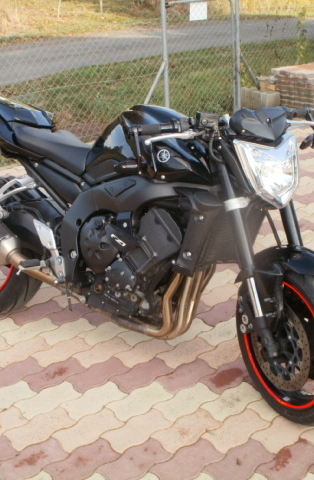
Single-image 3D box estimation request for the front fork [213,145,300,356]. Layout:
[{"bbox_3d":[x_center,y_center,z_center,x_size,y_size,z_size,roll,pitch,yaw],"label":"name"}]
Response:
[{"bbox_3d":[0.396,0.007,2.310,0.270,0.770,0.110,-10,-6,-27],"label":"front fork"}]

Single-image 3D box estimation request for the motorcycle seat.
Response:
[{"bbox_3d":[-0.396,-0.375,2.800,0.430,0.150,0.280,14,9,31],"label":"motorcycle seat"}]

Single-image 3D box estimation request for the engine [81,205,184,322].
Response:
[{"bbox_3d":[-0.026,0.083,2.592,0.460,0.450,0.460,14,9,31],"label":"engine"}]

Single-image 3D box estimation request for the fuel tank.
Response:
[{"bbox_3d":[0.018,-0.351,2.545,0.580,0.300,0.360,14,9,31],"label":"fuel tank"}]

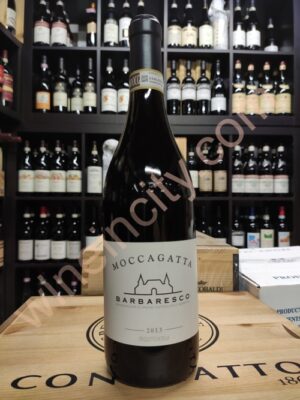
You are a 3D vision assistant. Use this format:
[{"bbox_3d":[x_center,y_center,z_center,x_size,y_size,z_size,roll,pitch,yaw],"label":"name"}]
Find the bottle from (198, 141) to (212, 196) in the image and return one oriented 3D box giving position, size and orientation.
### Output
[{"bbox_3d":[0.304,-0.167,1.656,0.076,0.299,0.076,0,0,-2],"label":"bottle"}]

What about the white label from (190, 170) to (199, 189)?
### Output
[{"bbox_3d":[0.235,-0.112,1.667,0.072,0.100,0.025,0,-1,-3],"label":"white label"}]

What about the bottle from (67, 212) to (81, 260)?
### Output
[{"bbox_3d":[-0.418,0.193,1.650,0.078,0.300,0.078,0,-1,-3],"label":"bottle"}]

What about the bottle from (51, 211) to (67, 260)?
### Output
[{"bbox_3d":[-0.494,0.182,1.629,0.080,0.294,0.080,0,0,-2],"label":"bottle"}]

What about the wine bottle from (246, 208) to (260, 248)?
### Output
[{"bbox_3d":[0.566,0.185,1.653,0.077,0.299,0.077,0,0,-2],"label":"wine bottle"}]

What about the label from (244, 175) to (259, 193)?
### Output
[{"bbox_3d":[0.561,-0.086,1.626,0.078,0.099,0.030,0,0,-3],"label":"label"}]

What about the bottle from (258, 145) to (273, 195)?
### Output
[{"bbox_3d":[0.640,-0.159,1.653,0.079,0.290,0.079,0,0,-2],"label":"bottle"}]

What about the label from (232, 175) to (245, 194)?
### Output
[{"bbox_3d":[0.488,-0.086,1.658,0.075,0.102,0.025,0,2,-3],"label":"label"}]

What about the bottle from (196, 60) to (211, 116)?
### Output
[{"bbox_3d":[0.298,-0.613,1.659,0.075,0.312,0.075,0,2,-3],"label":"bottle"}]

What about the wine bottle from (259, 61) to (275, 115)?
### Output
[{"bbox_3d":[0.648,-0.612,1.665,0.080,0.306,0.080,0,0,-2],"label":"wine bottle"}]

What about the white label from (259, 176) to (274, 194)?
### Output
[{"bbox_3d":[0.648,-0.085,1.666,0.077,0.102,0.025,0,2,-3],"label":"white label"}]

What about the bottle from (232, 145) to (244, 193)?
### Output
[{"bbox_3d":[0.503,-0.169,1.706,0.076,0.289,0.076,0,-1,-3],"label":"bottle"}]

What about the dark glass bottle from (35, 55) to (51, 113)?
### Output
[{"bbox_3d":[-0.574,-0.617,1.619,0.079,0.318,0.079,0,2,-3],"label":"dark glass bottle"}]

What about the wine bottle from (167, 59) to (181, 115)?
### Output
[{"bbox_3d":[0.135,-0.612,1.651,0.075,0.312,0.075,0,2,-3],"label":"wine bottle"}]

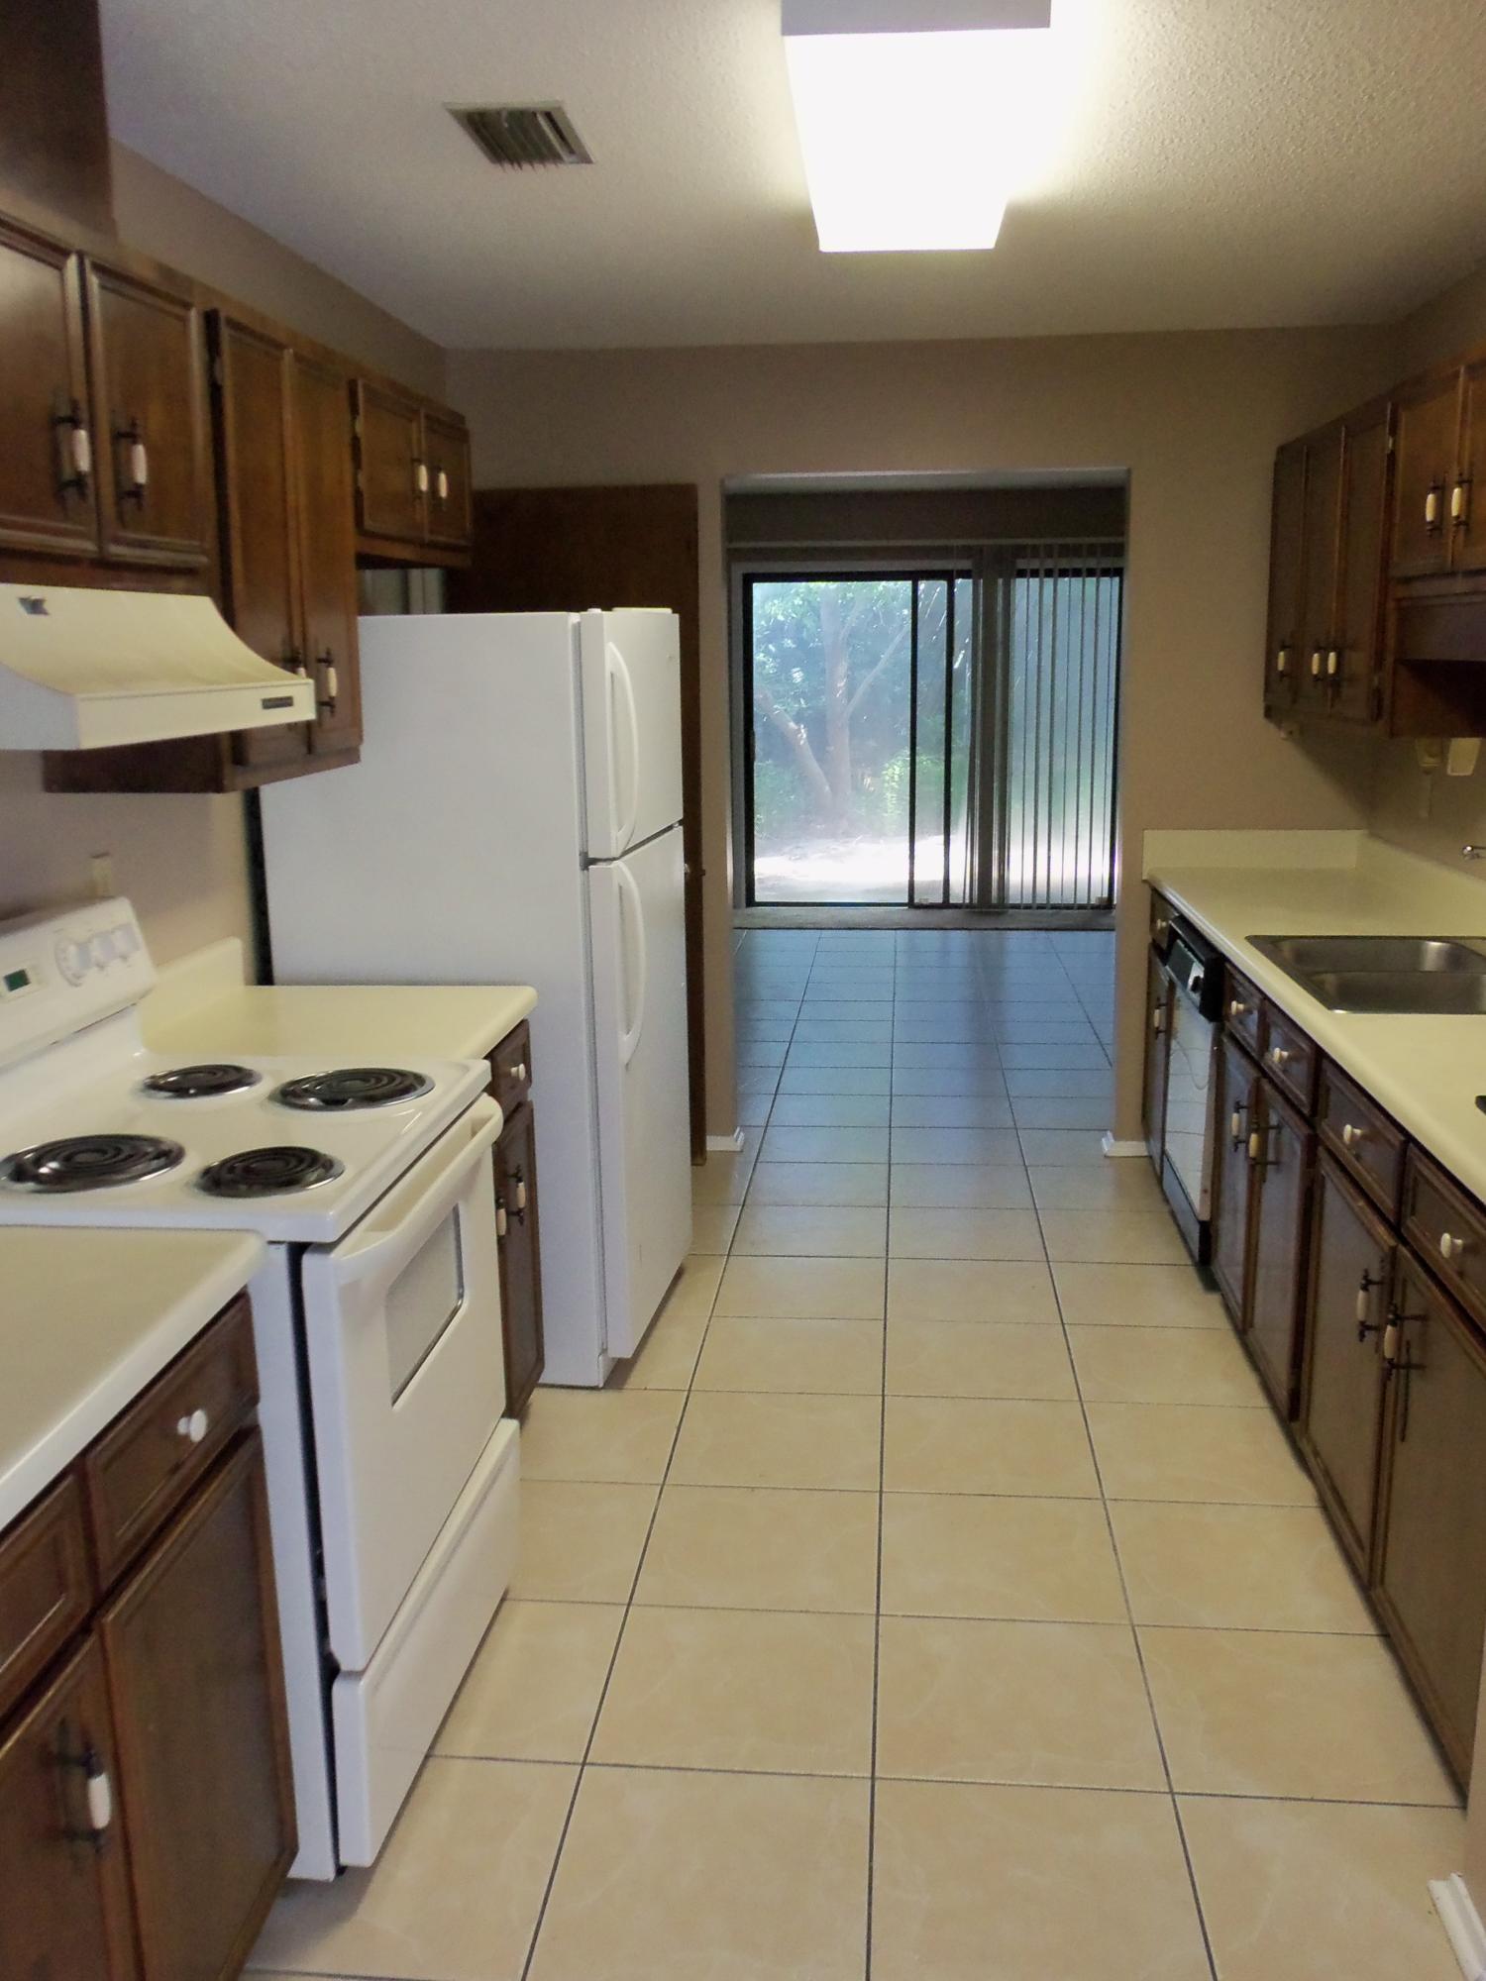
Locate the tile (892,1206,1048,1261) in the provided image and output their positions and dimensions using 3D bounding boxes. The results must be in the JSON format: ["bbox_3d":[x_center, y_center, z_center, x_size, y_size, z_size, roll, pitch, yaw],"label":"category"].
[{"bbox_3d":[0.603,0.668,4.353,0.414,0.012,0.396,0,12,6],"label":"tile"}]

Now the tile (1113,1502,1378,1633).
[{"bbox_3d":[0.869,1.012,2.816,0.410,0.012,0.399,0,12,6],"label":"tile"}]

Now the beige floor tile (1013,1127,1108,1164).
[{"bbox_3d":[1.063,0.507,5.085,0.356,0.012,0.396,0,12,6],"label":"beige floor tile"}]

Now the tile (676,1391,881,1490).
[{"bbox_3d":[0.076,0.924,3.287,0.420,0.012,0.399,0,12,6],"label":"tile"}]

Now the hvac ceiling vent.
[{"bbox_3d":[-0.375,-1.446,2.734,0.185,0.020,0.335,0,12,6],"label":"hvac ceiling vent"}]

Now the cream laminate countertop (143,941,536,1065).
[{"bbox_3d":[-0.764,0.025,2.949,0.617,0.137,0.633,0,12,6],"label":"cream laminate countertop"}]

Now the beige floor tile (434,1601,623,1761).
[{"bbox_3d":[-0.415,1.071,2.509,0.414,0.012,0.396,0,12,6],"label":"beige floor tile"}]

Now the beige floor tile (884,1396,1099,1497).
[{"bbox_3d":[0.494,0.926,3.245,0.420,0.012,0.399,0,12,6],"label":"beige floor tile"}]

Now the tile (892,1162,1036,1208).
[{"bbox_3d":[0.641,0.587,4.738,0.414,0.012,0.396,0,12,6],"label":"tile"}]

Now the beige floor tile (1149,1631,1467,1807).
[{"bbox_3d":[0.830,1.096,2.429,0.410,0.012,0.396,0,12,6],"label":"beige floor tile"}]

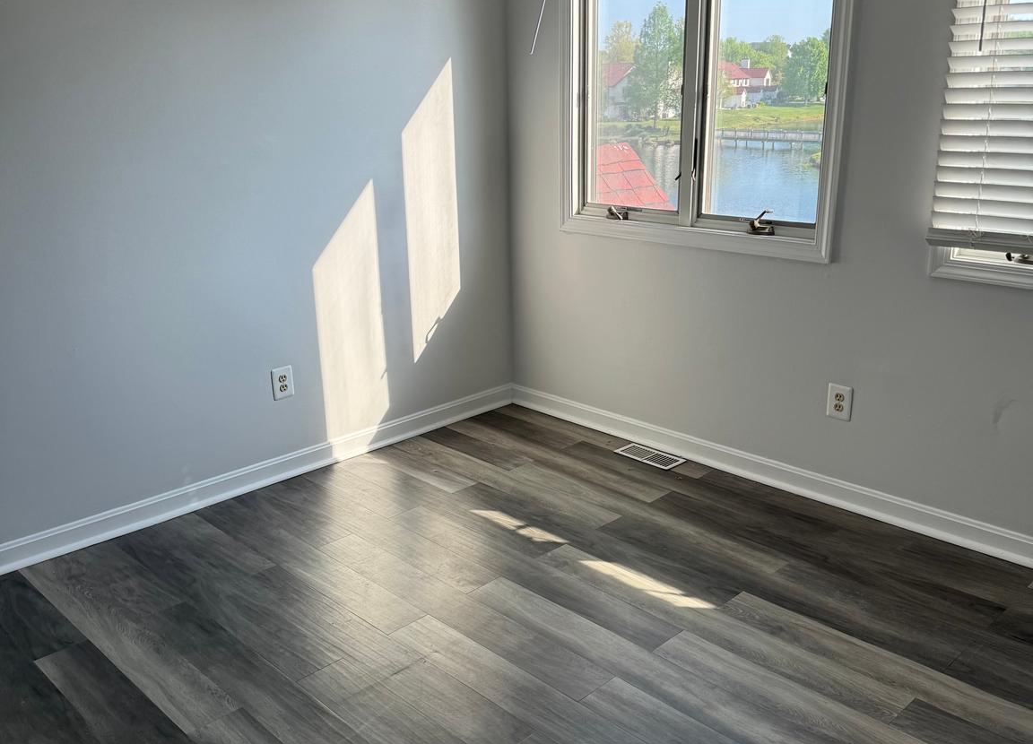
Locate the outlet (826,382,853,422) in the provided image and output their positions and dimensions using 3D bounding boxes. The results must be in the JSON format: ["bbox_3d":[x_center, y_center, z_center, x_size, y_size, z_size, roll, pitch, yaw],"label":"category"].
[{"bbox_3d":[1.162,0.109,3.429,0.010,0.122,0.081,-17,24,-42],"label":"outlet"}]

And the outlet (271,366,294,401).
[{"bbox_3d":[-0.922,0.045,3.775,0.081,0.122,0.010,-17,24,-42],"label":"outlet"}]

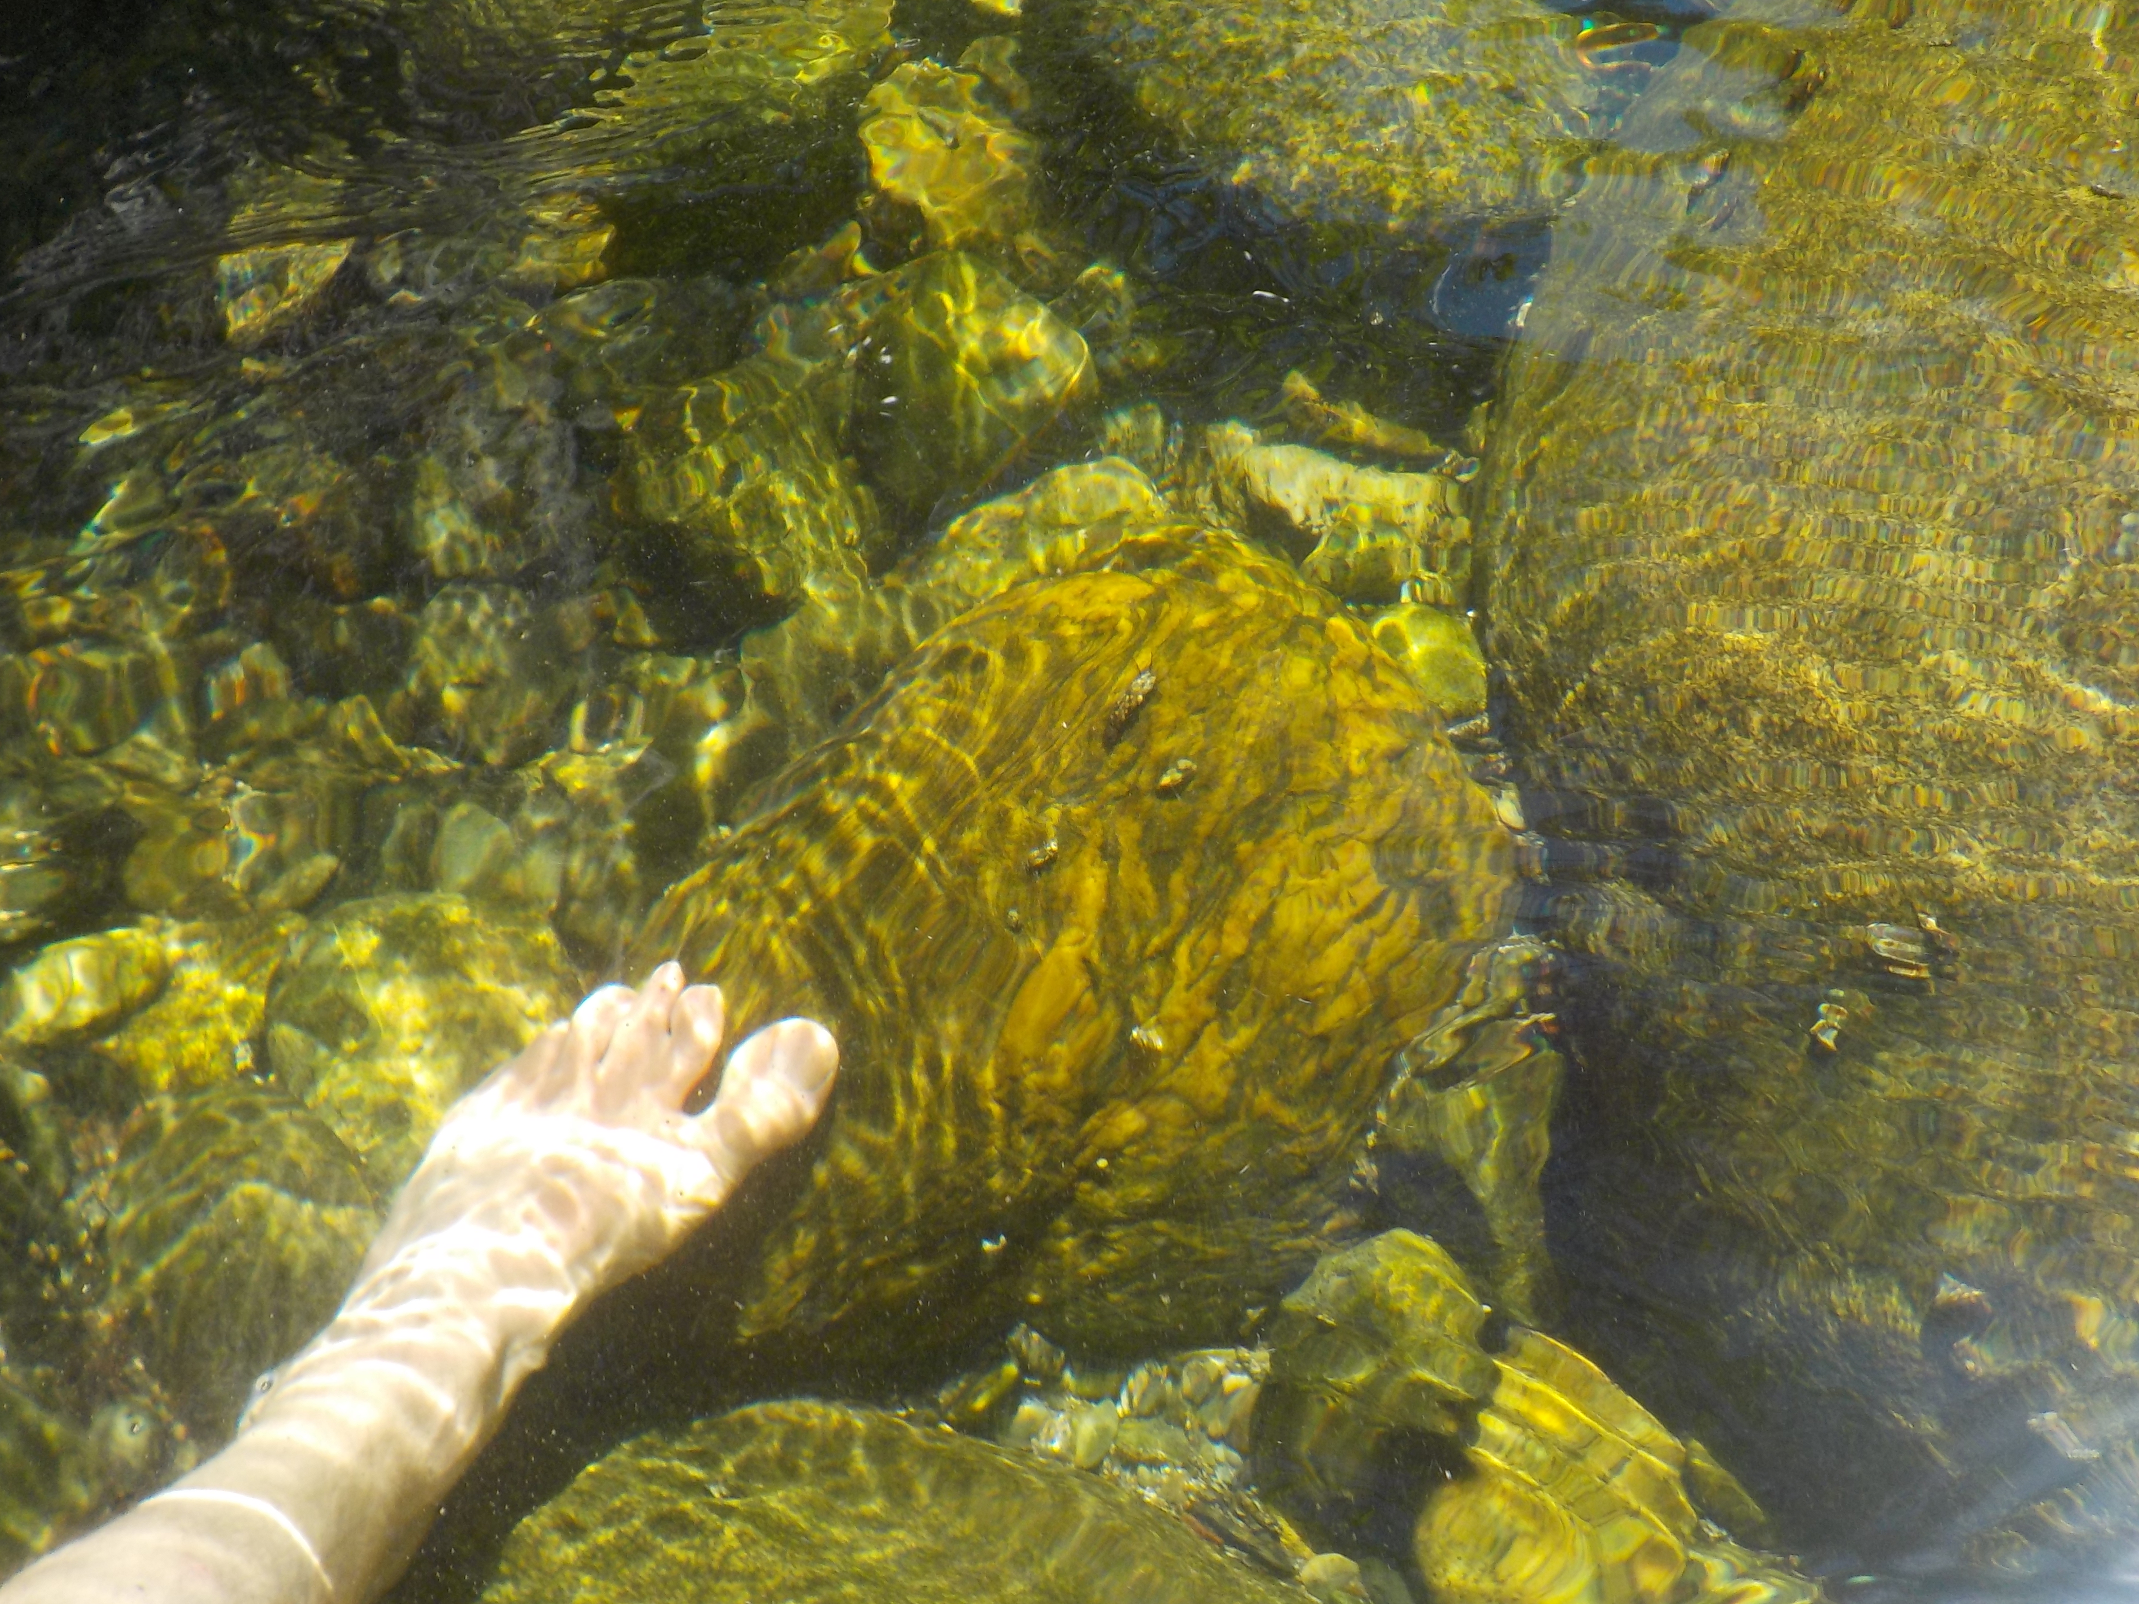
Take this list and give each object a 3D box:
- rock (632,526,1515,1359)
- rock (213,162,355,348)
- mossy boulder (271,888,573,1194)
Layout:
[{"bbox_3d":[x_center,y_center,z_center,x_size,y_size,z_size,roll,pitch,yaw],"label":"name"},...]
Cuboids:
[{"bbox_3d":[0.010,0.063,0.815,0.310,0.260,0.410,31,57,23],"label":"rock"},{"bbox_3d":[-0.550,-0.385,1.300,0.095,0.085,0.125,0,50,0],"label":"rock"},{"bbox_3d":[-0.298,0.114,0.875,0.155,0.120,0.145,0,50,0],"label":"mossy boulder"}]

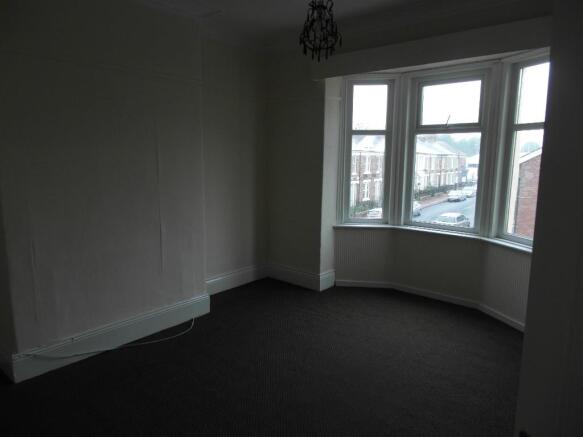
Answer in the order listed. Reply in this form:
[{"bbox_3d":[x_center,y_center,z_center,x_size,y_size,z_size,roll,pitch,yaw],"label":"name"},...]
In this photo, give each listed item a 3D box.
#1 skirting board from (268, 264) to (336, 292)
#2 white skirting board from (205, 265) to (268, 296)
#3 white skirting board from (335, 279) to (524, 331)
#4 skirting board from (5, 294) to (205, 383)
[{"bbox_3d":[0.102,0.671,4.713,0.838,0.206,0.312,8,11,41],"label":"skirting board"},{"bbox_3d":[-0.664,0.701,4.446,0.037,0.203,1.136,7,10,38],"label":"white skirting board"},{"bbox_3d":[1.399,0.843,4.067,2.016,0.075,0.405,8,11,41],"label":"white skirting board"},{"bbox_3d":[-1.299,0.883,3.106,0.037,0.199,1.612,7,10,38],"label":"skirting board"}]

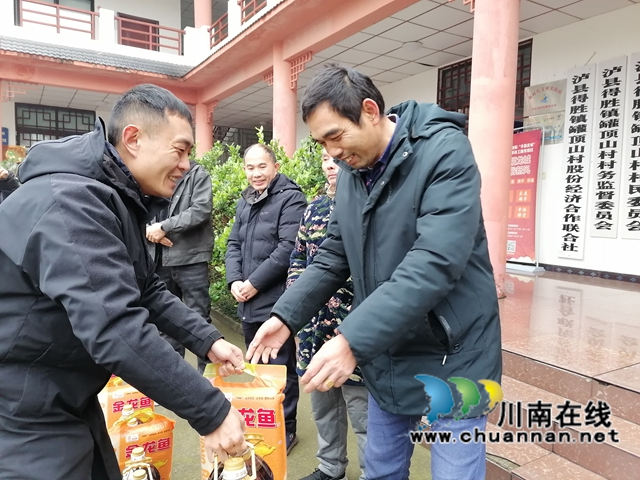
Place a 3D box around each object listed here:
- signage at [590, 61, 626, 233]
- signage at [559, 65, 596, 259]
[{"bbox_3d":[3.483,-1.090,6.014,0.030,2.134,0.316,-3,6,-34],"label":"signage"},{"bbox_3d":[3.268,-0.962,6.345,0.030,2.419,0.349,-3,6,-34],"label":"signage"}]

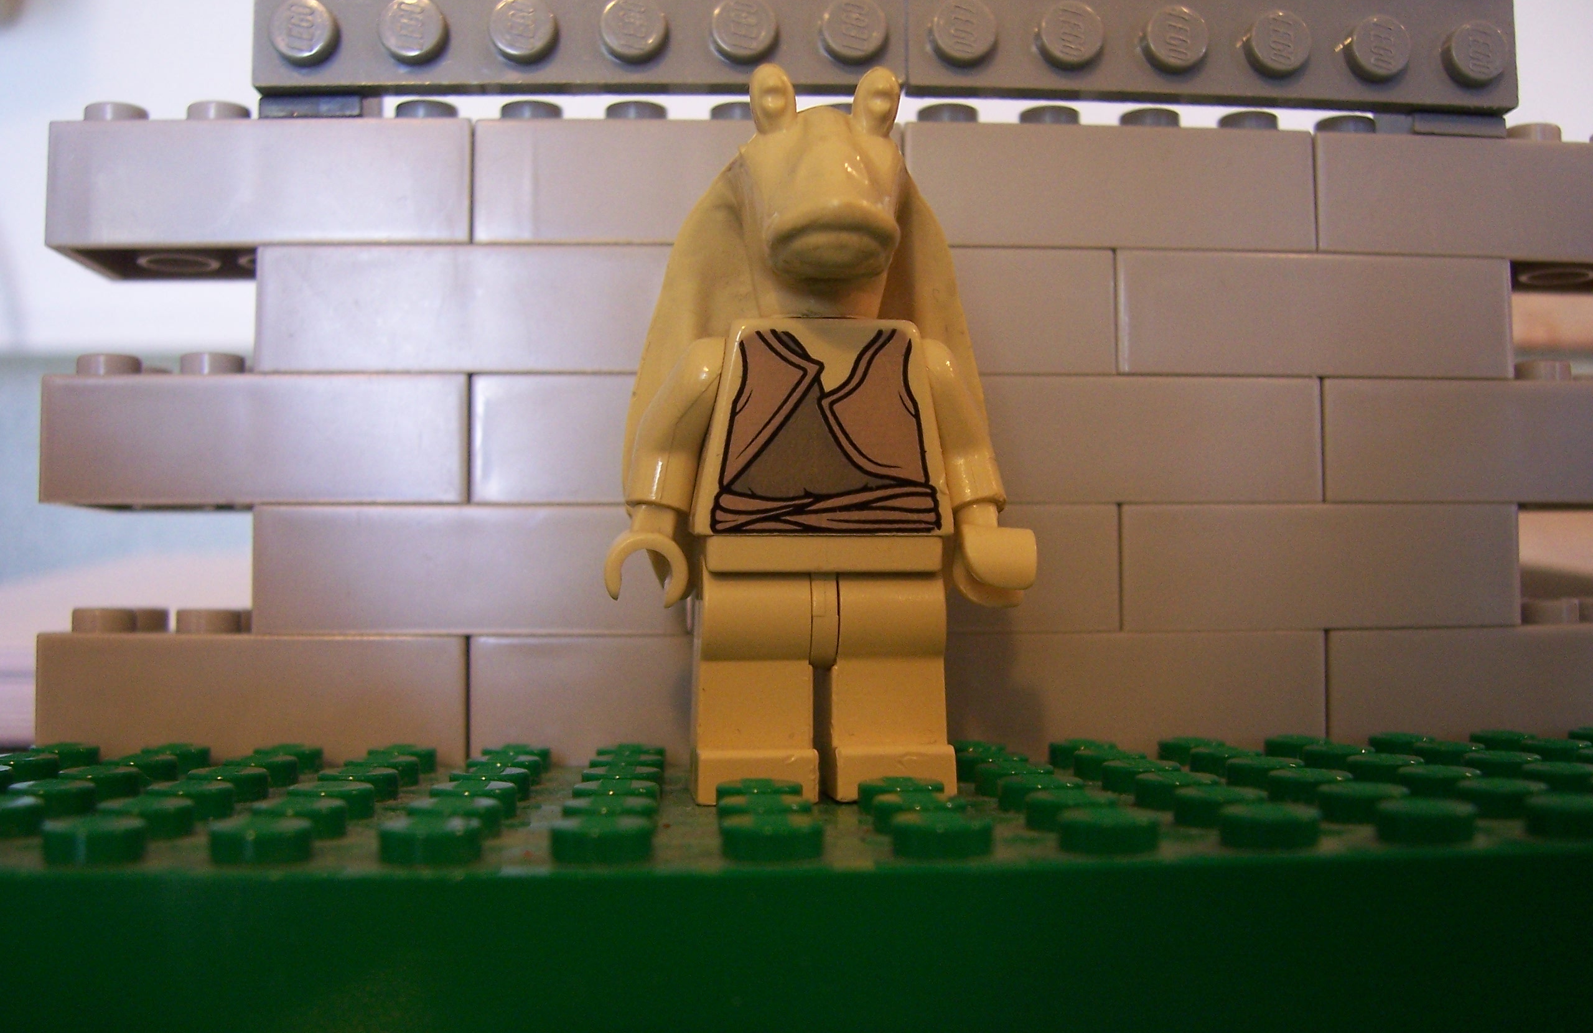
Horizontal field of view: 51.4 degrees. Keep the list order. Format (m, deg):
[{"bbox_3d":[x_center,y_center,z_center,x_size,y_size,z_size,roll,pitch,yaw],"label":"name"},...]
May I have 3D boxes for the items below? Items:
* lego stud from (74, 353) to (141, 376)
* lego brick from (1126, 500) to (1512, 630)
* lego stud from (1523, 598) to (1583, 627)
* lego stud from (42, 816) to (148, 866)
[{"bbox_3d":[-0.052,-0.011,0.125,0.005,0.002,0.005,0,-3,-3],"label":"lego stud"},{"bbox_3d":[0.040,0.004,0.134,0.032,0.010,0.016,0,-3,-3],"label":"lego brick"},{"bbox_3d":[0.059,0.007,0.130,0.005,0.002,0.005,0,-3,-3],"label":"lego stud"},{"bbox_3d":[-0.033,0.015,0.077,0.005,0.002,0.005,0,-3,-3],"label":"lego stud"}]

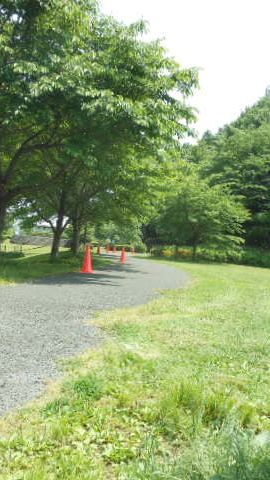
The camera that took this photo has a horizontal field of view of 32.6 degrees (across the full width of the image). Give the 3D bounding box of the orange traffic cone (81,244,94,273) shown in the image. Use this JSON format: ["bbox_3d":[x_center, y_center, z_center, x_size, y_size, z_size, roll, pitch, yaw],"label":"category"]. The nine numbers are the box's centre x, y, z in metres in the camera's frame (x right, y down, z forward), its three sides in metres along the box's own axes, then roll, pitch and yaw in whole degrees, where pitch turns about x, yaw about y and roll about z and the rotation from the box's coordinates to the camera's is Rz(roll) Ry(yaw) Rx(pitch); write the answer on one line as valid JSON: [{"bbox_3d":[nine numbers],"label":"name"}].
[{"bbox_3d":[-1.144,0.451,11.200,0.380,0.700,0.380,1,-2,-6],"label":"orange traffic cone"}]

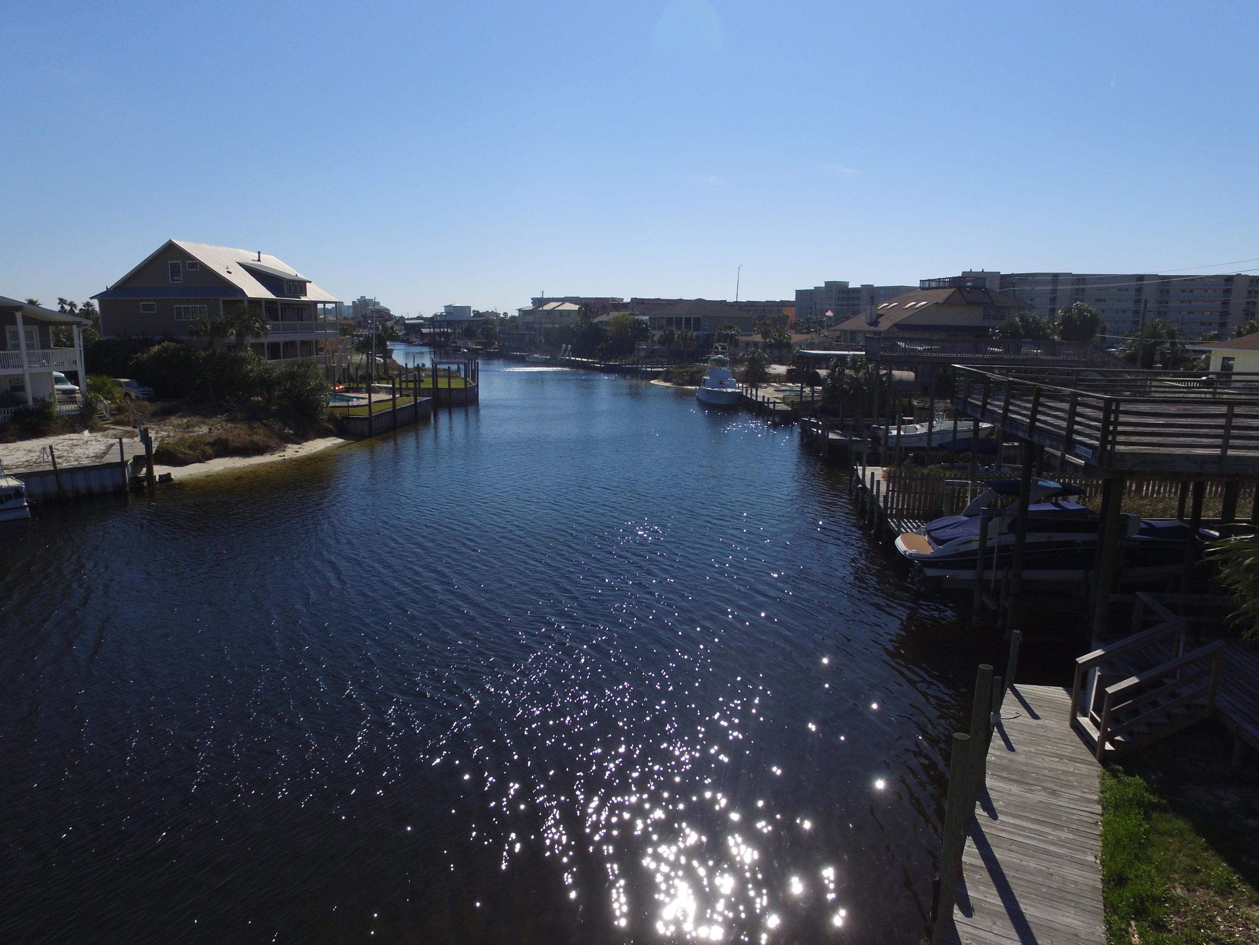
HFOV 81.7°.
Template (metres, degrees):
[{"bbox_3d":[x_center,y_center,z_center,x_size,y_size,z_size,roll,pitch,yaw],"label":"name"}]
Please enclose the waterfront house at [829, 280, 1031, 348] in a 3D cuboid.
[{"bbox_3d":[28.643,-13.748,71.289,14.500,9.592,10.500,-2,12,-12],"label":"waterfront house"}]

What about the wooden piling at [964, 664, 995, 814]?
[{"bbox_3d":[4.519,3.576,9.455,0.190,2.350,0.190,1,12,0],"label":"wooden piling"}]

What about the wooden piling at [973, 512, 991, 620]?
[{"bbox_3d":[9.418,2.518,19.320,0.190,3.065,0.190,3,12,11],"label":"wooden piling"}]

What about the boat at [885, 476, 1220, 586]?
[{"bbox_3d":[10.607,1.581,18.518,7.700,2.750,2.550,2,12,8],"label":"boat"}]

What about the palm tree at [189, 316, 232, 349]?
[{"bbox_3d":[-30.422,-8.531,52.914,3.100,5.500,3.100,1,12,0],"label":"palm tree"}]

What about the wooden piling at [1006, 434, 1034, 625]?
[{"bbox_3d":[8.657,1.473,16.204,0.230,4.800,0.230,1,12,0],"label":"wooden piling"}]

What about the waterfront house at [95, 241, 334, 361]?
[{"bbox_3d":[-34.124,-13.213,62.408,13.000,11.331,13.800,2,12,8],"label":"waterfront house"}]

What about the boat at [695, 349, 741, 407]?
[{"bbox_3d":[9.162,-10.238,76.158,3.700,5.700,9.800,-1,12,-9],"label":"boat"}]

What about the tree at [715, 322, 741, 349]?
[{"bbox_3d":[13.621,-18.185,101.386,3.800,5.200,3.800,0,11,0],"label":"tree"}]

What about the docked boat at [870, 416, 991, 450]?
[{"bbox_3d":[15.218,-1.940,36.520,6.100,1.750,2.300,2,12,5],"label":"docked boat"}]

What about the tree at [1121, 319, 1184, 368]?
[{"bbox_3d":[44.191,-10.215,62.134,4.900,5.800,4.900,1,12,0],"label":"tree"}]

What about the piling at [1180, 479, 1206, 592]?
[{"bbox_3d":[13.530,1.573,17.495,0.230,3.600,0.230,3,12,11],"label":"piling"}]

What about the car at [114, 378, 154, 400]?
[{"bbox_3d":[-37.448,-6.163,53.511,4.600,1.700,1.850,3,12,11],"label":"car"}]

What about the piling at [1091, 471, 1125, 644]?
[{"bbox_3d":[9.308,1.719,14.123,0.250,3.374,0.250,3,12,11],"label":"piling"}]

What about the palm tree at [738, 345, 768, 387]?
[{"bbox_3d":[13.595,-11.485,79.274,3.300,4.303,3.300,0,11,0],"label":"palm tree"}]

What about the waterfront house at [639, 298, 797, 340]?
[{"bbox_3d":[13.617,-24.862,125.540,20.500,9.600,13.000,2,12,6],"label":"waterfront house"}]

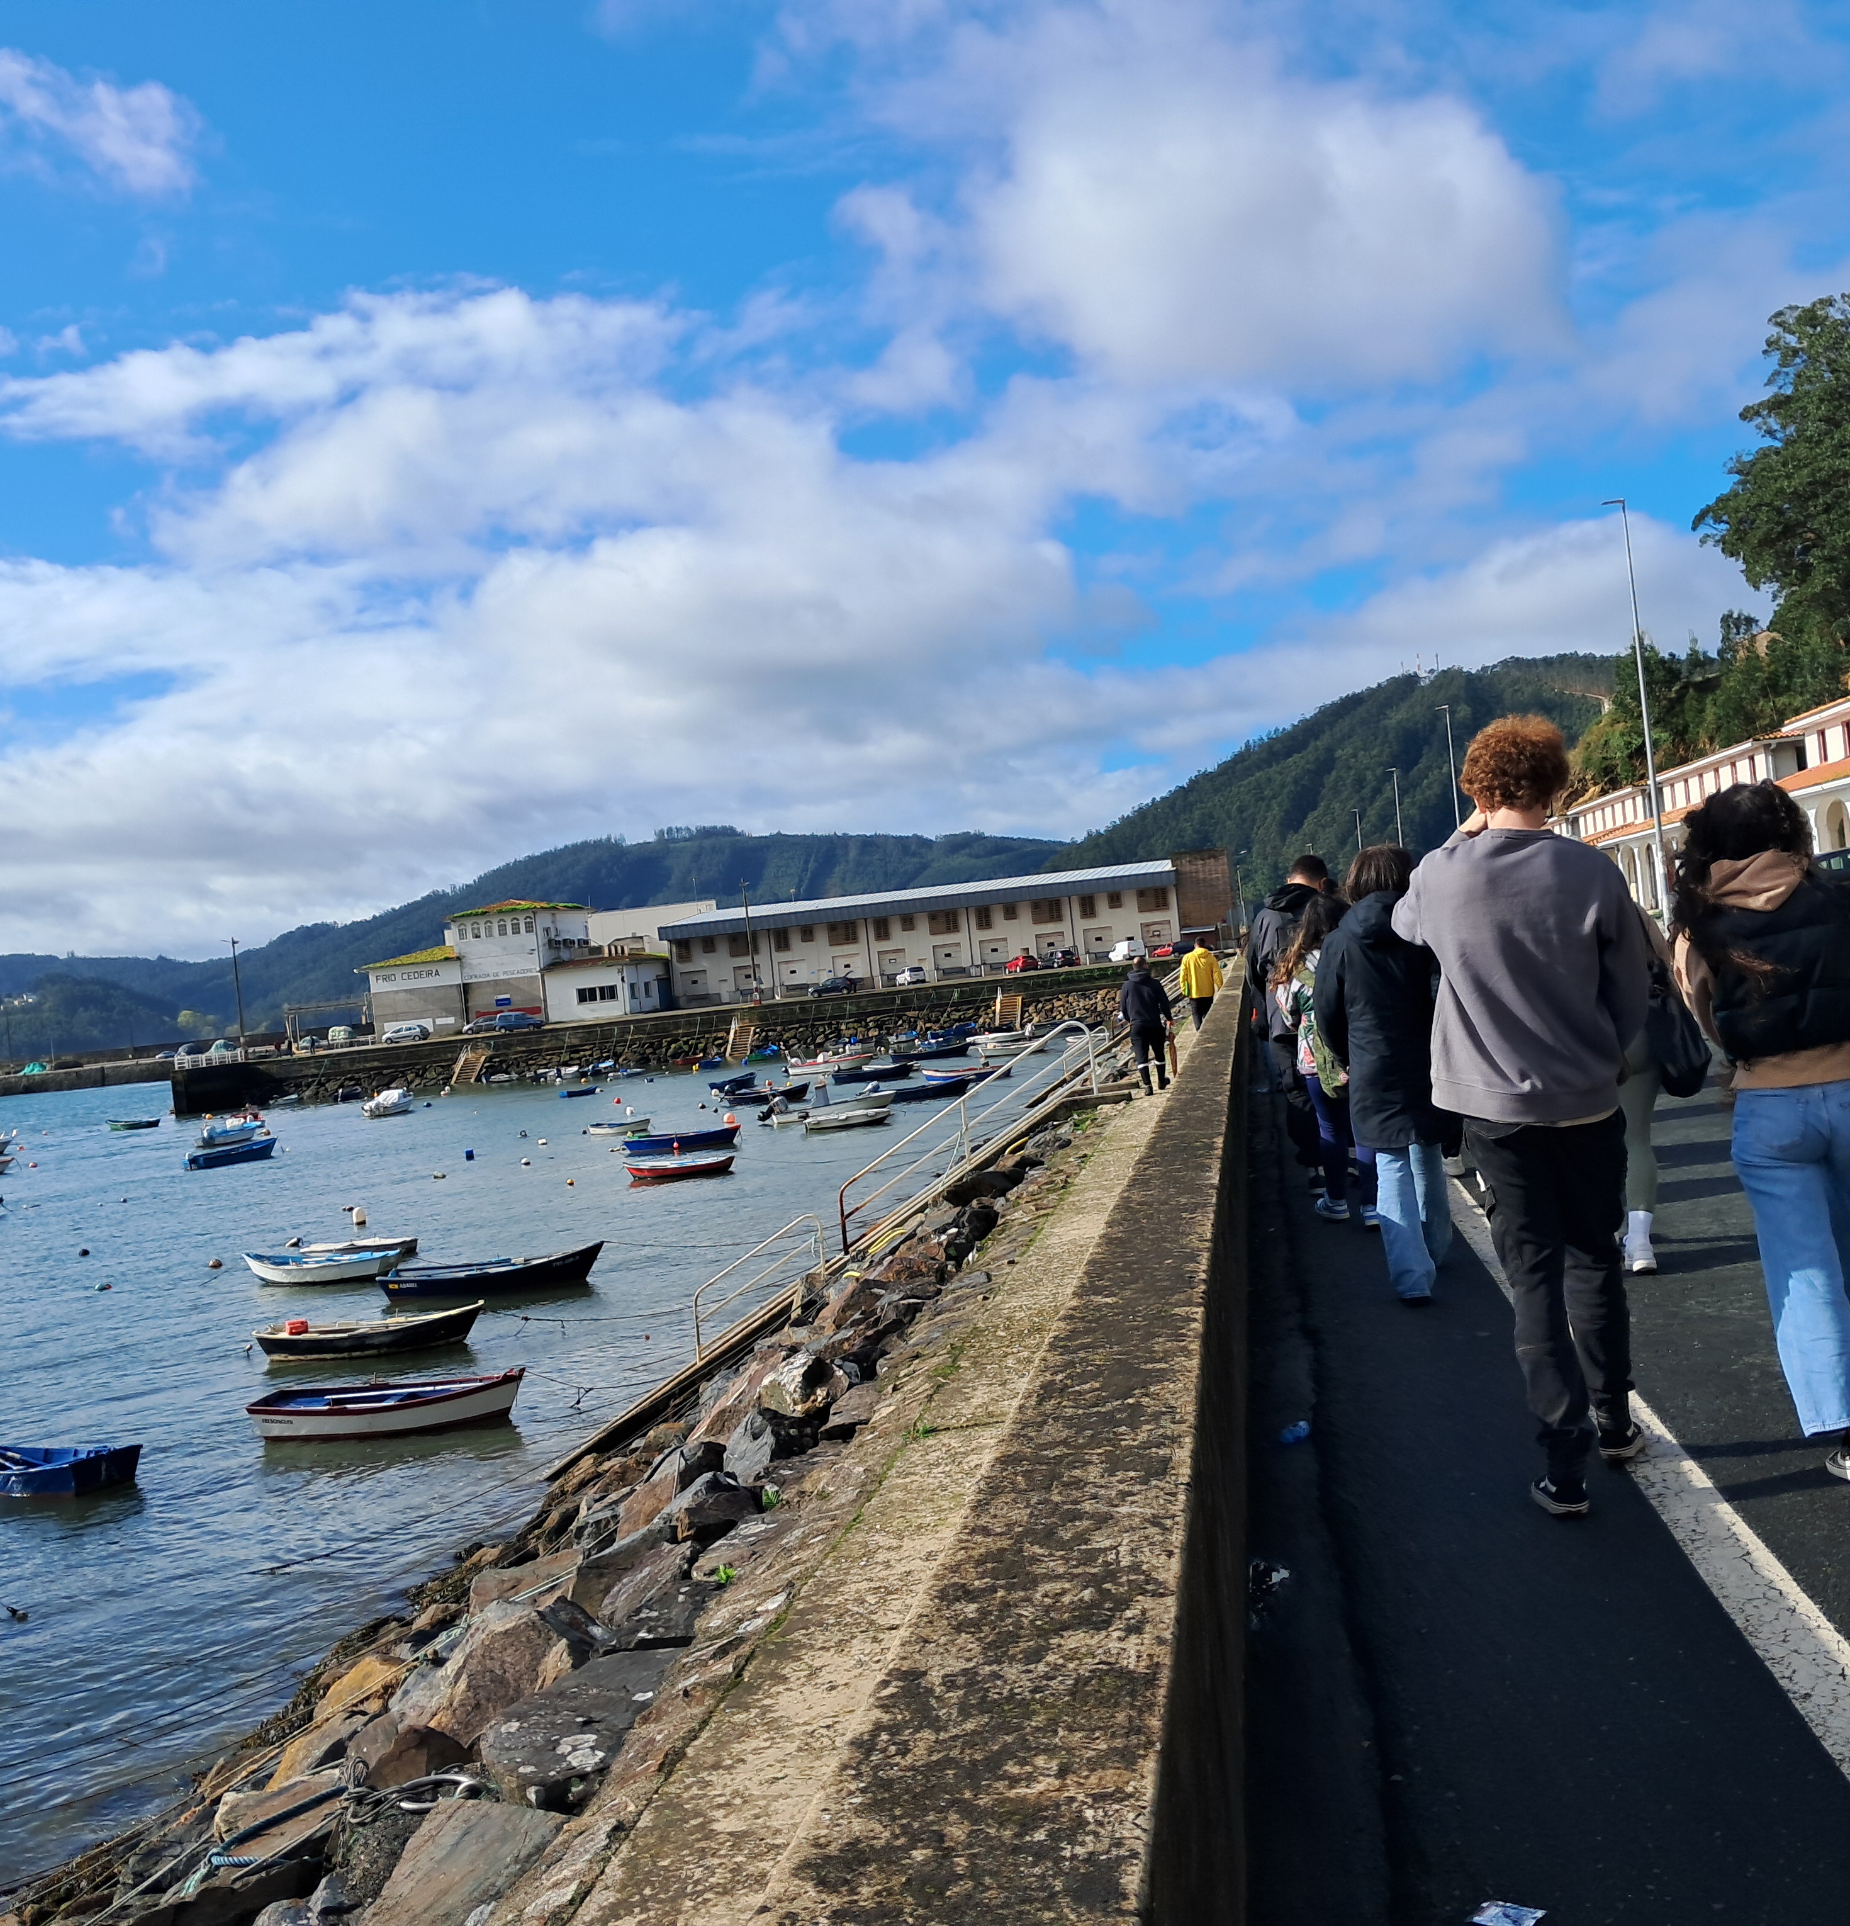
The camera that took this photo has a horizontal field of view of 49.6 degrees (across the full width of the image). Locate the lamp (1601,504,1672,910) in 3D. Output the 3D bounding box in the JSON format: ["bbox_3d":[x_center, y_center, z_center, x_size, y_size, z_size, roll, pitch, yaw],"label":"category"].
[{"bbox_3d":[15.048,-4.909,42.316,0.650,9.670,0.250,-6,0,9],"label":"lamp"}]

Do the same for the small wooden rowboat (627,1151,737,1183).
[{"bbox_3d":[-7.884,6.703,65.470,3.650,0.560,1.450,-6,0,6],"label":"small wooden rowboat"}]

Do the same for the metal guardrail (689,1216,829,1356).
[{"bbox_3d":[-2.207,4.350,26.796,1.890,1.840,0.070,-6,0,9],"label":"metal guardrail"}]

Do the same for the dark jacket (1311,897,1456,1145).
[{"bbox_3d":[1.696,0.212,7.300,0.530,0.940,0.340,-6,0,9],"label":"dark jacket"}]

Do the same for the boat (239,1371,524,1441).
[{"bbox_3d":[-7.915,6.593,29.944,4.100,0.800,1.500,-6,0,6],"label":"boat"}]

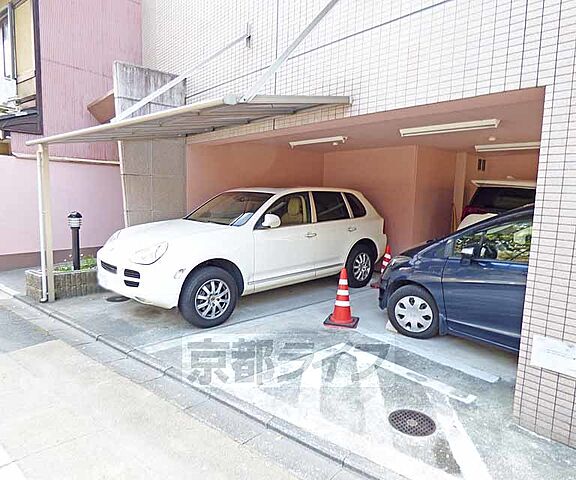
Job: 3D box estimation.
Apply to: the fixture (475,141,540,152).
[{"bbox_3d":[3.883,-1.592,5.900,0.200,0.090,1.240,-5,10,-45],"label":"fixture"}]

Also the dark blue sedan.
[{"bbox_3d":[2.851,0.366,3.497,4.000,1.550,1.700,7,9,44],"label":"dark blue sedan"}]

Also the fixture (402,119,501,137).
[{"bbox_3d":[2.110,-1.506,4.647,0.200,0.090,1.240,-5,10,-45],"label":"fixture"}]

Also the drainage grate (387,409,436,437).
[{"bbox_3d":[0.875,1.293,2.438,0.315,0.020,0.315,2,7,0],"label":"drainage grate"}]

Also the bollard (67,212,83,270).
[{"bbox_3d":[-3.248,0.020,5.301,0.210,0.900,0.210,-5,10,-45],"label":"bollard"}]

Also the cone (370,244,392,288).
[{"bbox_3d":[1.751,0.441,6.082,0.380,0.700,0.380,-5,10,-45],"label":"cone"}]

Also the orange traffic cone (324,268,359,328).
[{"bbox_3d":[0.702,0.686,4.361,0.375,0.700,0.375,4,7,18],"label":"orange traffic cone"}]

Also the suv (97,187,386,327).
[{"bbox_3d":[-0.382,-0.009,5.601,4.780,1.690,1.930,-6,11,-41],"label":"suv"}]

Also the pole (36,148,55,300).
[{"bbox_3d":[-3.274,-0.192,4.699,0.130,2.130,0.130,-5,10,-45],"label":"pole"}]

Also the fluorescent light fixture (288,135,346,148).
[{"bbox_3d":[0.463,-1.723,6.001,0.130,0.100,1.240,-5,10,-45],"label":"fluorescent light fixture"}]

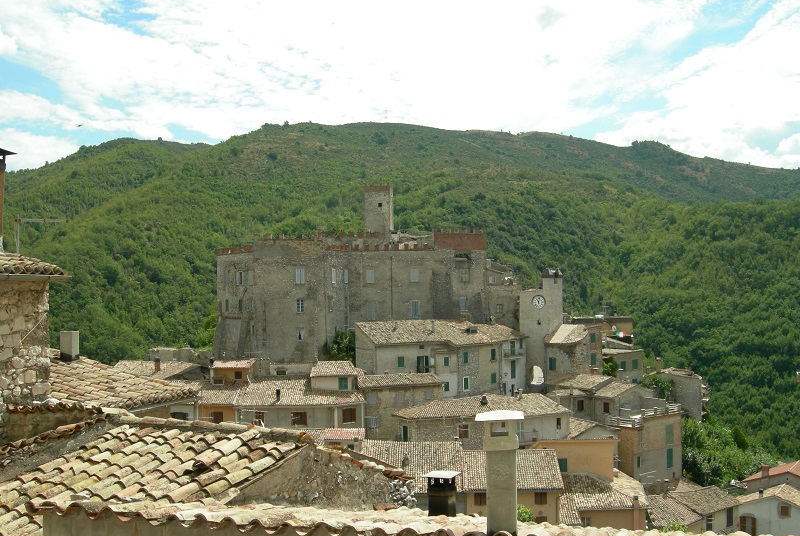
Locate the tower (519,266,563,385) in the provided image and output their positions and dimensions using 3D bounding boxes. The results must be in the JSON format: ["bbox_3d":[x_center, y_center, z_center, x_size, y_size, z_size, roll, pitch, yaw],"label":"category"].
[{"bbox_3d":[17.800,7.700,103.900,5.300,15.300,4.900,0,2,14],"label":"tower"}]

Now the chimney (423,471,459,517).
[{"bbox_3d":[0.530,2.850,10.400,0.380,0.570,0.380,0,2,20],"label":"chimney"}]

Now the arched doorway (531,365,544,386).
[{"bbox_3d":[15.865,12.404,96.000,1.600,2.550,0.700,-1,-1,17],"label":"arched doorway"}]

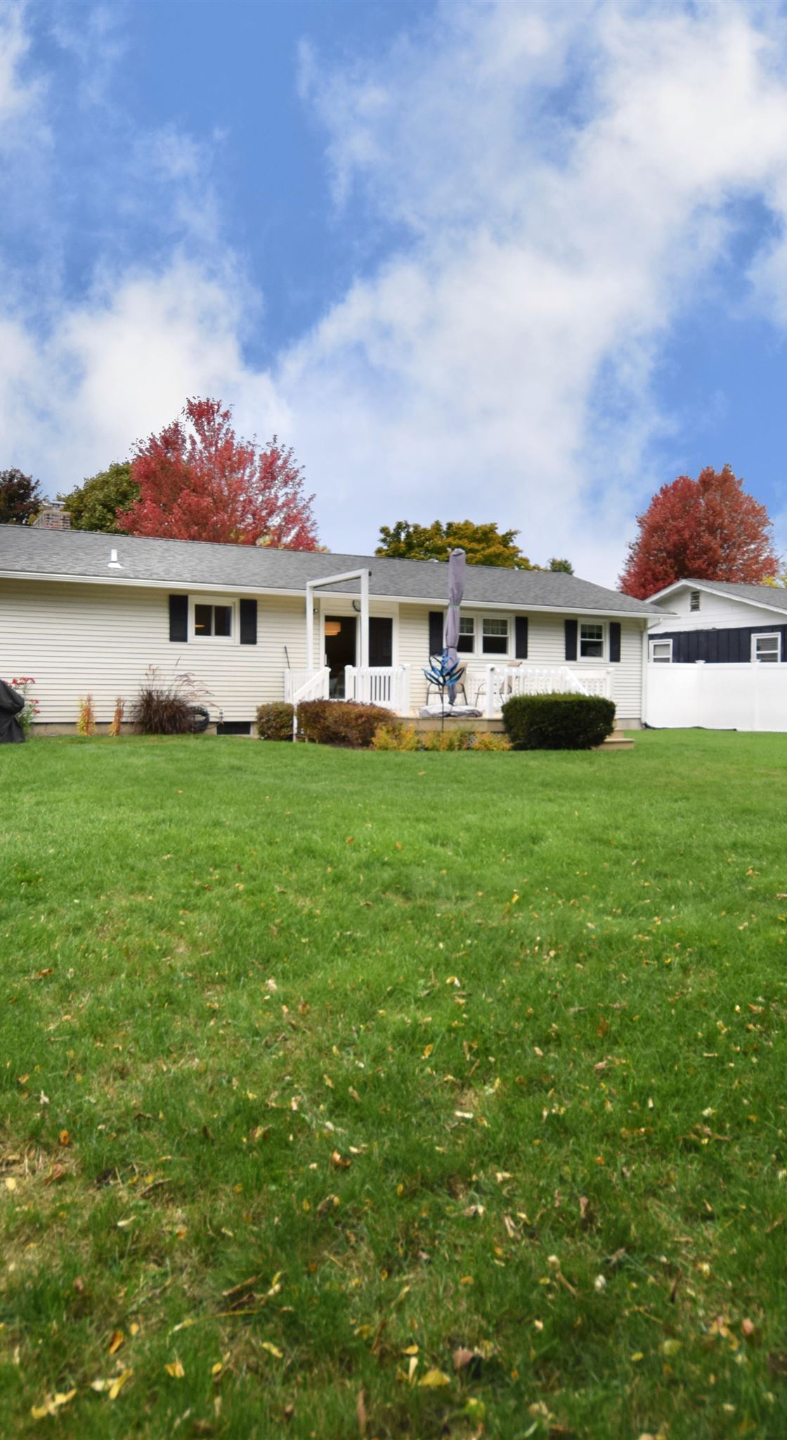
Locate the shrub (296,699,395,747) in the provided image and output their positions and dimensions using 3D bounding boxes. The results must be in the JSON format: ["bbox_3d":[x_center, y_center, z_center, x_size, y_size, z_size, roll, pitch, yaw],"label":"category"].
[{"bbox_3d":[-0.893,0.039,16.713,1.450,0.820,1.400,0,2,-28],"label":"shrub"}]

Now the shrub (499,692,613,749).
[{"bbox_3d":[3.003,0.005,16.510,1.800,1.020,1.250,0,2,-28],"label":"shrub"}]

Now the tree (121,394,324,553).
[{"bbox_3d":[-7.032,-6.879,36.777,8.800,12.884,8.500,0,2,-28],"label":"tree"}]

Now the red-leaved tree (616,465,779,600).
[{"bbox_3d":[15.600,-6.900,46.000,7.900,12.400,7.900,0,1,0],"label":"red-leaved tree"}]

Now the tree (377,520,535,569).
[{"bbox_3d":[3.468,-5.449,45.830,9.500,9.631,9.500,0,2,-28],"label":"tree"}]

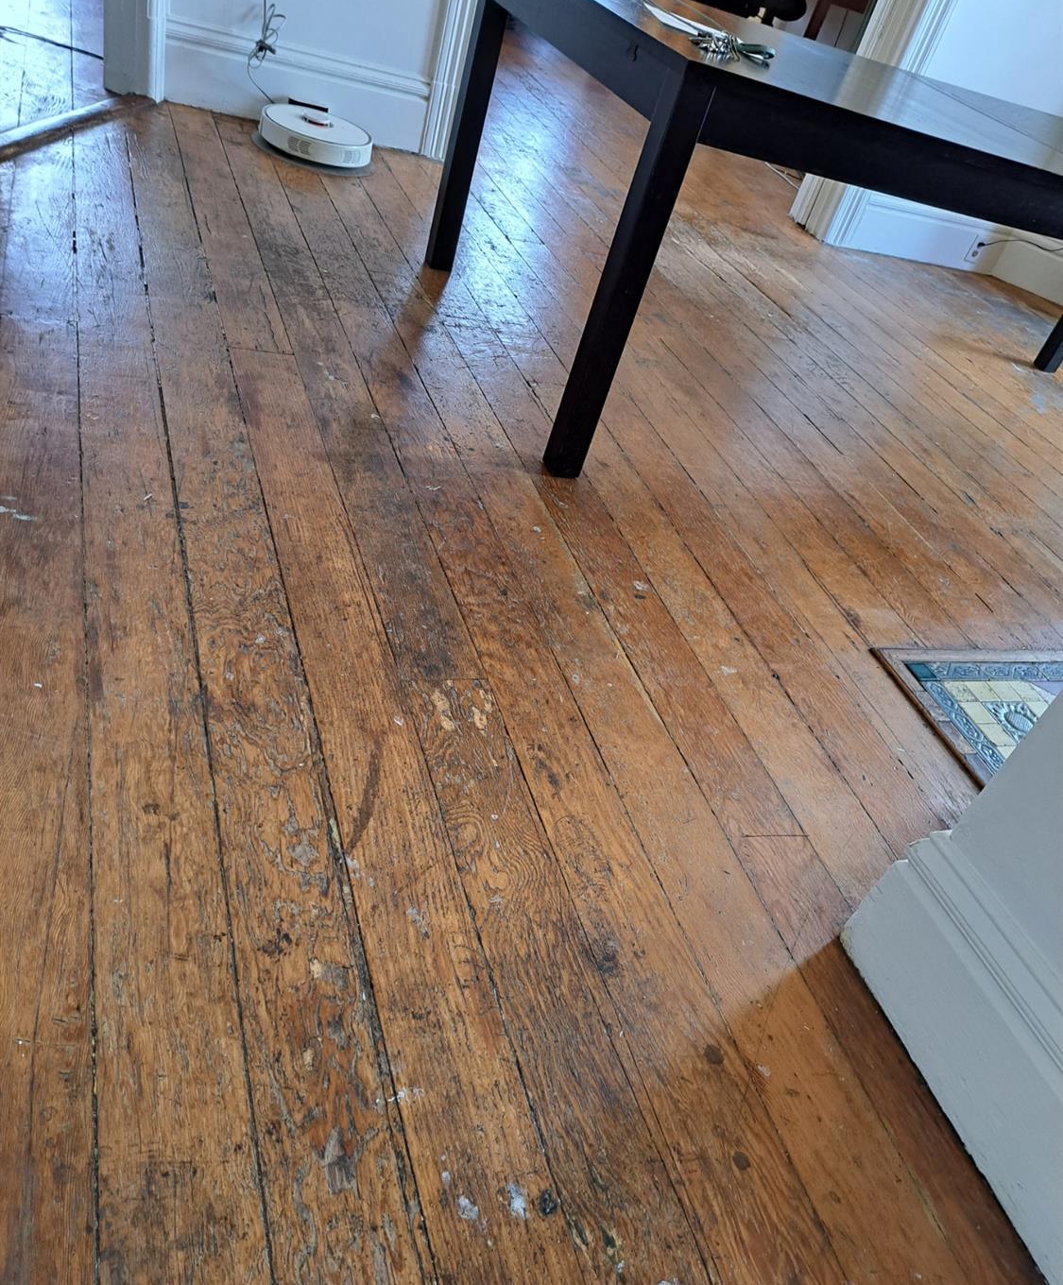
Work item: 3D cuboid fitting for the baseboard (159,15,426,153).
[{"bbox_3d":[-0.758,-1.834,3.257,0.847,0.235,0.030,0,42,-22],"label":"baseboard"}]

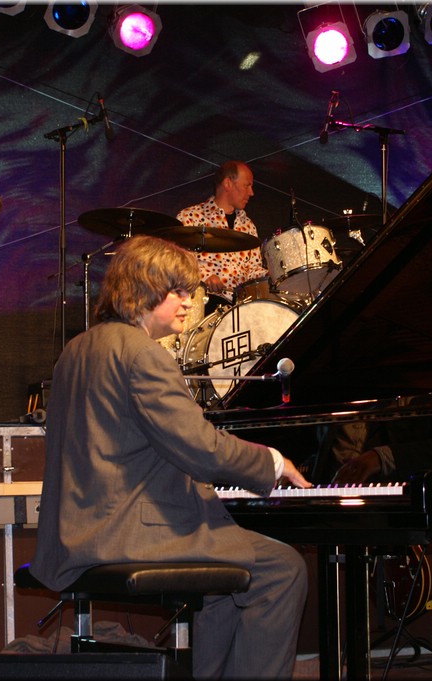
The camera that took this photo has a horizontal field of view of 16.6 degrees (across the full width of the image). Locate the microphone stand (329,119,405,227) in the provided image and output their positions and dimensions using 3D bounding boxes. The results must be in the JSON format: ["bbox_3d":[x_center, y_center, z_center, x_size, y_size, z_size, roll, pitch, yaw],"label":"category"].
[{"bbox_3d":[0.800,-0.332,7.200,0.600,1.520,0.600,1,-5,-24],"label":"microphone stand"}]

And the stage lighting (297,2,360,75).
[{"bbox_3d":[0.683,-1.819,8.900,0.290,0.370,0.360,-18,14,7],"label":"stage lighting"}]

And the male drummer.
[{"bbox_3d":[0.060,-0.229,7.120,0.600,1.310,0.720,1,-5,-24],"label":"male drummer"}]

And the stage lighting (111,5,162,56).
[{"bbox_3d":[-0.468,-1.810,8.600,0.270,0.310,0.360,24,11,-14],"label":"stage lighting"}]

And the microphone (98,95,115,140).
[{"bbox_3d":[-0.515,-1.044,6.950,0.040,0.205,0.040,-13,-4,0],"label":"microphone"}]

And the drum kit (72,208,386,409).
[{"bbox_3d":[0.080,-0.129,6.920,1.550,1.100,1.280,0,-5,-20],"label":"drum kit"}]

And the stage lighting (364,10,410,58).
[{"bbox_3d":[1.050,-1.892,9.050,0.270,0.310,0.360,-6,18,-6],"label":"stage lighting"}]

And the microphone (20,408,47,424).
[{"bbox_3d":[-0.698,0.292,5.650,0.050,0.050,0.165,1,-5,-30],"label":"microphone"}]

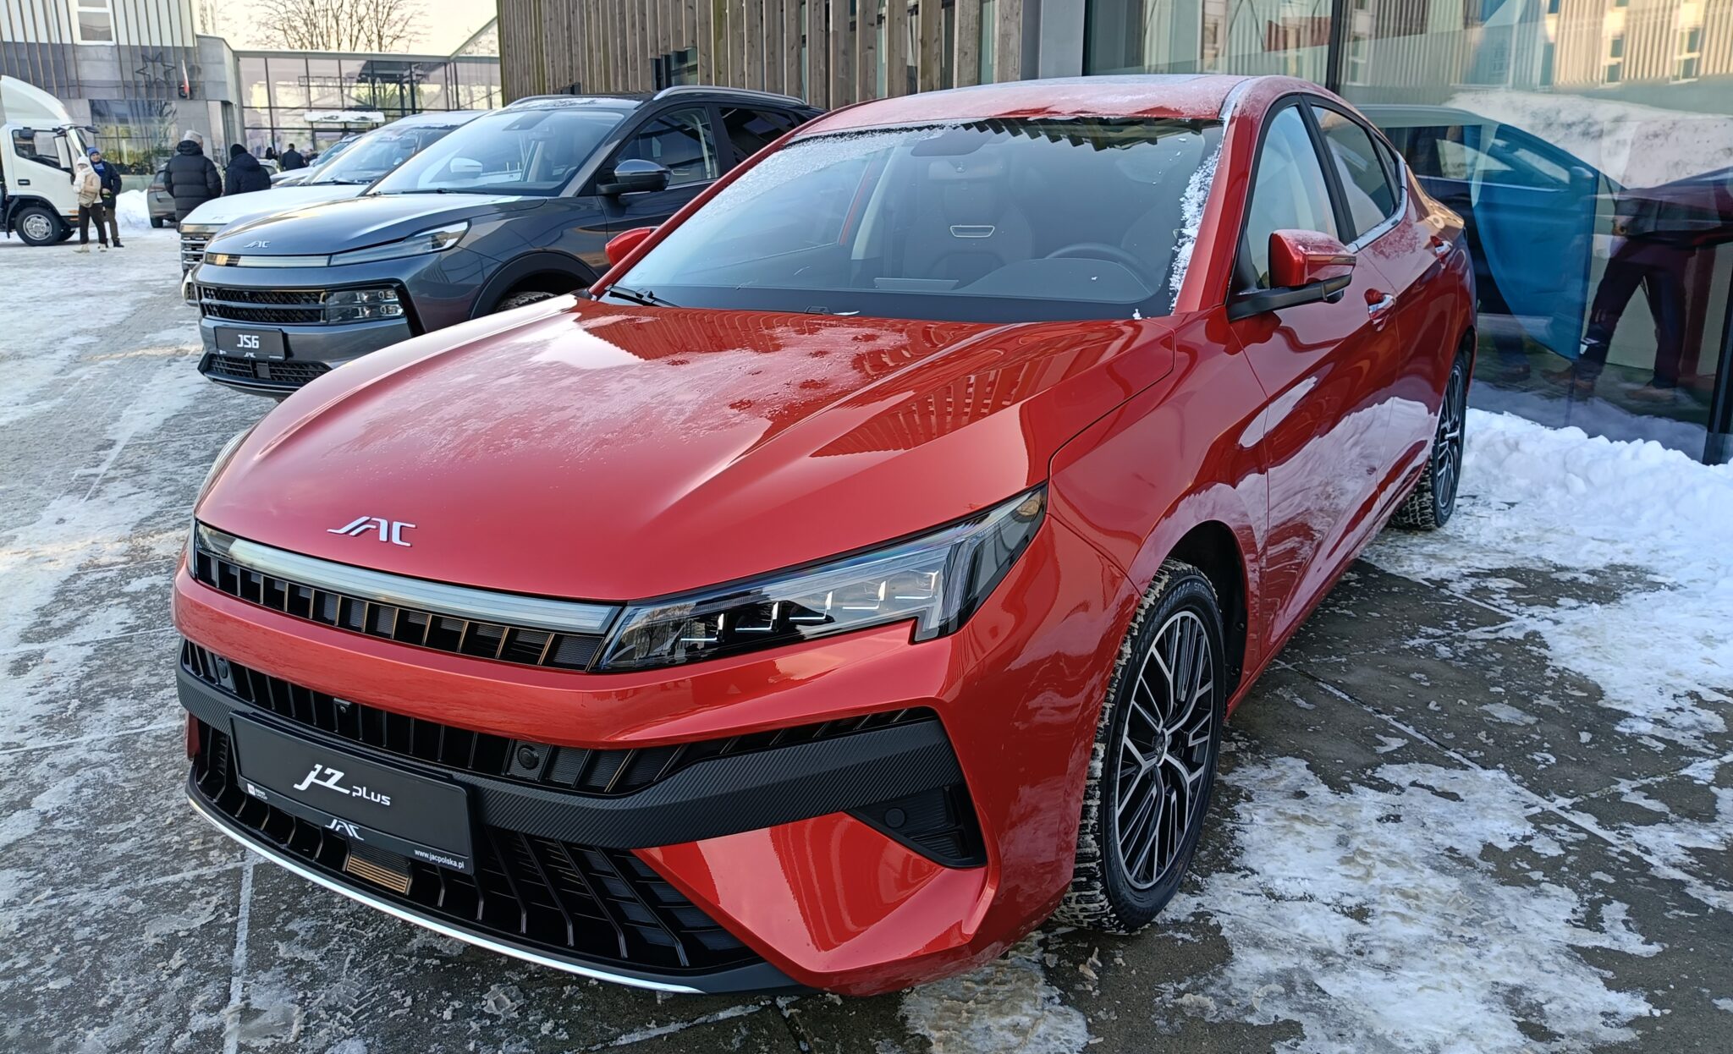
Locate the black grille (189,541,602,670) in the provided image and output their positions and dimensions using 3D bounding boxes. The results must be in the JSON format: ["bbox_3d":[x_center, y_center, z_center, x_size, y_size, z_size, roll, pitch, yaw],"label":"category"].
[{"bbox_3d":[-0.717,0.110,1.882,0.900,0.085,0.090,8,18,32],"label":"black grille"}]

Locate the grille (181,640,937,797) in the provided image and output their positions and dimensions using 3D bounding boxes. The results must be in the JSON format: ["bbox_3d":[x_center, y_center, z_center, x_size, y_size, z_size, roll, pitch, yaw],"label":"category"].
[{"bbox_3d":[-0.679,0.232,1.969,1.600,0.150,0.270,8,18,32],"label":"grille"}]

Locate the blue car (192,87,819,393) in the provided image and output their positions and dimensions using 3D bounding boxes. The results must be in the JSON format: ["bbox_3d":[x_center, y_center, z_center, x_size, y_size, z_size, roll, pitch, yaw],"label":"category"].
[{"bbox_3d":[-1.583,-1.723,7.768,1.880,1.700,4.605,8,17,32],"label":"blue car"}]

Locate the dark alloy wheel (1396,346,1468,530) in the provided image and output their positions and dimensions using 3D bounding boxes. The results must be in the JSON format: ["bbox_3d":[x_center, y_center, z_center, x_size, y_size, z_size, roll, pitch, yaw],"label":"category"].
[{"bbox_3d":[1.898,-0.320,4.500,0.225,0.650,0.650,8,18,32],"label":"dark alloy wheel"}]

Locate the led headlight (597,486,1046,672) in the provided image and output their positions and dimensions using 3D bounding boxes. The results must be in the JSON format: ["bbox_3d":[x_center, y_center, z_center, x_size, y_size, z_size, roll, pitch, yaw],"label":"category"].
[{"bbox_3d":[-0.053,0.069,1.702,0.430,0.190,0.450,8,18,32],"label":"led headlight"}]

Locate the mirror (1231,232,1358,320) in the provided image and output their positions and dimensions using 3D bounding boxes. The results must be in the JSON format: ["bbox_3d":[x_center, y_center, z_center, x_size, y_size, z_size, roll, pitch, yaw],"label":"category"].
[{"bbox_3d":[0.858,-0.503,2.558,0.220,0.175,0.180,8,18,32],"label":"mirror"}]

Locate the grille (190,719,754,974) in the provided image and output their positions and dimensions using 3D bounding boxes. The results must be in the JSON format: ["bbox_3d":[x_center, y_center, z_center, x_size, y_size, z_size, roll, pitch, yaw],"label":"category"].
[{"bbox_3d":[-0.715,0.435,1.956,1.240,0.200,0.200,8,18,32],"label":"grille"}]

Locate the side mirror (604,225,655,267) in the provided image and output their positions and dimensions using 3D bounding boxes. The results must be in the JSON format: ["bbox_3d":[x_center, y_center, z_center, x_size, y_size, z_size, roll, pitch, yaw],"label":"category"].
[{"bbox_3d":[-0.663,-0.719,3.524,0.220,0.170,0.180,8,18,32],"label":"side mirror"}]

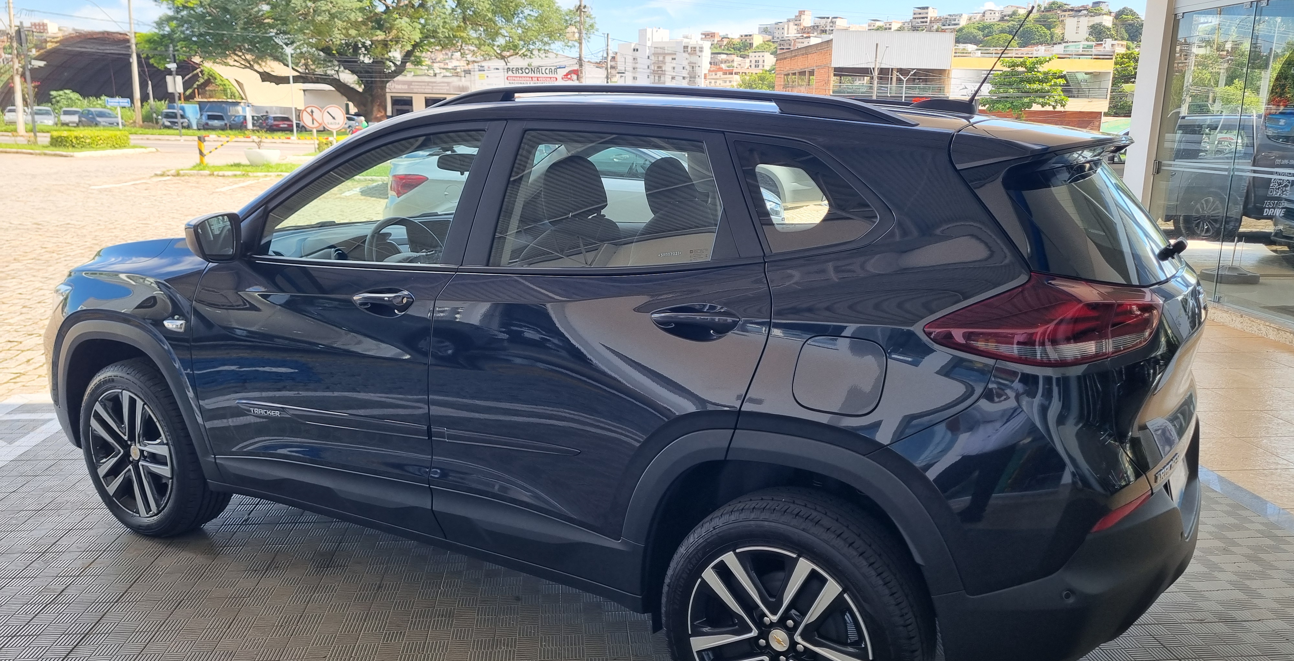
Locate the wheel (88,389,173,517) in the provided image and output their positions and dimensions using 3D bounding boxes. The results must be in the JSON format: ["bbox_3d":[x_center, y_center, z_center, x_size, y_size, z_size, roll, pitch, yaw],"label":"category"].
[{"bbox_3d":[-1.852,0.440,3.624,0.475,0.475,0.190,8,13,29],"label":"wheel"}]

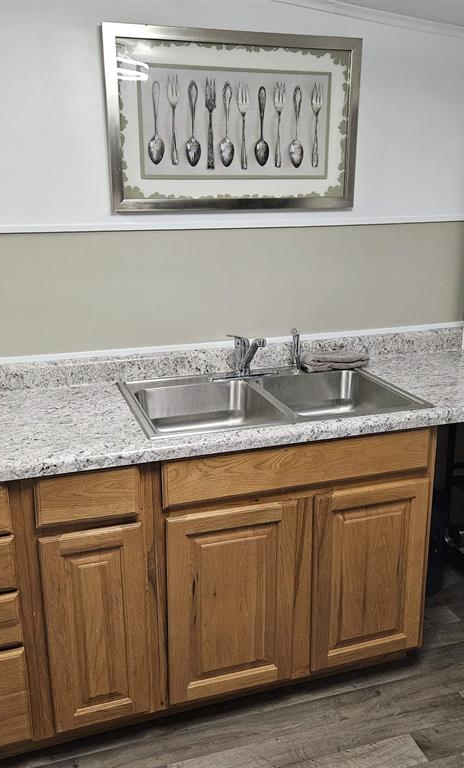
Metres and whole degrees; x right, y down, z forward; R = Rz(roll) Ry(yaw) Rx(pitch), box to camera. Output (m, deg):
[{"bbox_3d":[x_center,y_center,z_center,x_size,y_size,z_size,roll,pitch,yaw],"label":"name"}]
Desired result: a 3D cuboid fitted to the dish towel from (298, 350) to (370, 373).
[{"bbox_3d":[0.359,-0.087,2.382,0.230,0.050,0.120,-6,18,-18],"label":"dish towel"}]

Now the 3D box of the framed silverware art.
[{"bbox_3d":[0.026,-0.814,2.132,0.824,0.524,0.026,-6,18,-18],"label":"framed silverware art"}]

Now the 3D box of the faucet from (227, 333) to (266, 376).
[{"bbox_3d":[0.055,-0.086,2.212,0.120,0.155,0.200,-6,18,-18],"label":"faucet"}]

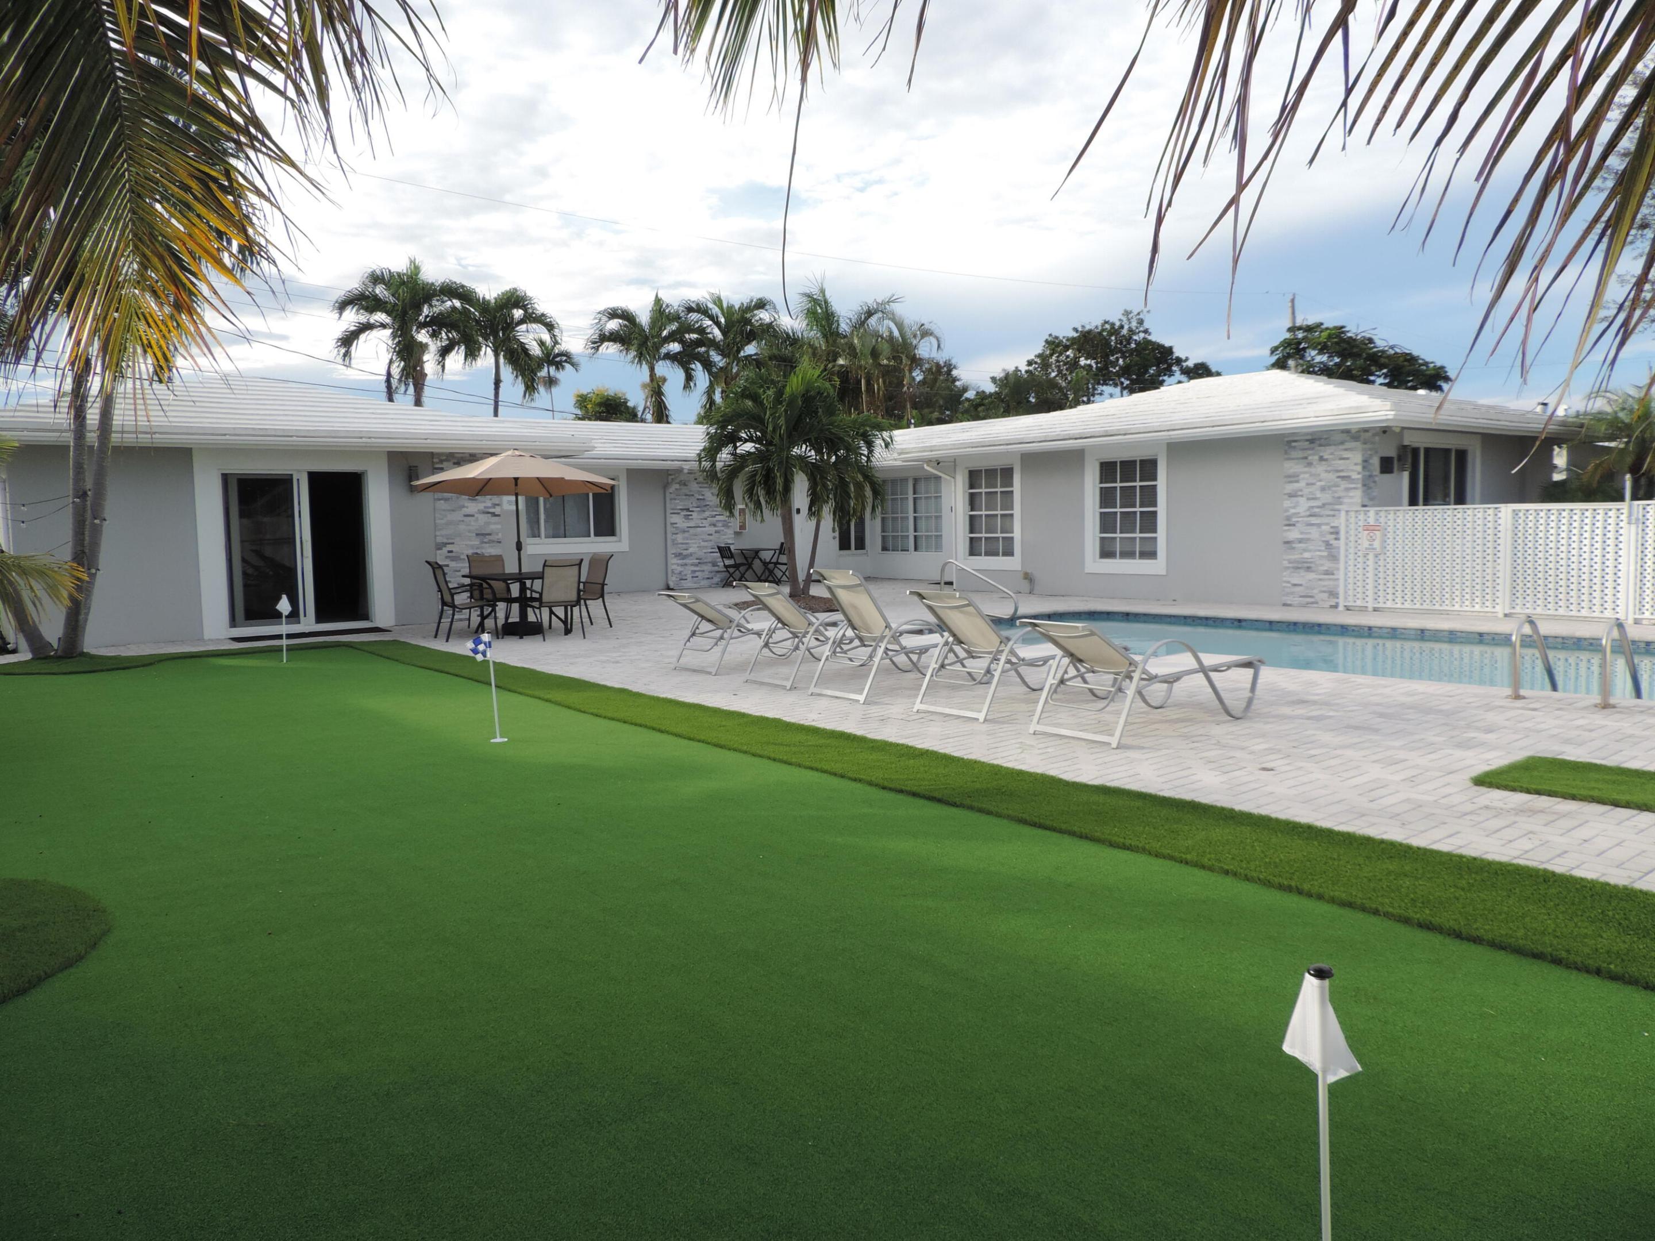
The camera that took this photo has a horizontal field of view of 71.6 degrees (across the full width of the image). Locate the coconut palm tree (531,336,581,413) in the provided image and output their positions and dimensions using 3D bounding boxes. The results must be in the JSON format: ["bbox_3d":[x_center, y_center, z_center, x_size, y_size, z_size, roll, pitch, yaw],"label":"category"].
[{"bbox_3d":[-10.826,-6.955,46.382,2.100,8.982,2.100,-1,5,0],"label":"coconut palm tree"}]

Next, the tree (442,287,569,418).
[{"bbox_3d":[-7.835,-4.572,28.306,3.100,7.194,3.100,-1,5,0],"label":"tree"}]

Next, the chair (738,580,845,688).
[{"bbox_3d":[0.093,0.064,10.070,1.763,0.876,0.660,-5,6,-36],"label":"chair"}]

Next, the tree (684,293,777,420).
[{"bbox_3d":[-2.496,-5.102,31.320,3.100,7.535,3.100,-1,5,0],"label":"tree"}]

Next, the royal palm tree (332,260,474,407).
[{"bbox_3d":[-10.290,-4.867,28.334,3.400,7.869,3.400,-1,5,0],"label":"royal palm tree"}]

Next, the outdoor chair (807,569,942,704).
[{"bbox_3d":[0.708,0.057,9.289,1.662,1.002,0.660,-5,6,-36],"label":"outdoor chair"}]

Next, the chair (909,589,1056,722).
[{"bbox_3d":[1.443,0.183,8.401,1.753,0.876,0.660,-5,6,-36],"label":"chair"}]

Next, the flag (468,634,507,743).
[{"bbox_3d":[-2.181,0.432,7.330,0.200,0.697,0.100,-6,6,-16],"label":"flag"}]

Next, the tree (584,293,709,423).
[{"bbox_3d":[-4.802,-5.045,31.319,3.300,7.509,3.300,-1,5,0],"label":"tree"}]

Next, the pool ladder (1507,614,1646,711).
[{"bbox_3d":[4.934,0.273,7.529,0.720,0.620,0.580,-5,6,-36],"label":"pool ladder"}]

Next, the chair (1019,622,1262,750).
[{"bbox_3d":[2.085,0.316,7.452,1.803,0.751,0.660,-5,6,-36],"label":"chair"}]

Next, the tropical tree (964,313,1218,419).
[{"bbox_3d":[9.180,-6.534,40.363,8.787,8.552,7.030,0,5,13],"label":"tropical tree"}]

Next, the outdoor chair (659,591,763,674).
[{"bbox_3d":[-0.704,0.074,10.842,1.720,0.715,0.650,-5,6,-38],"label":"outdoor chair"}]

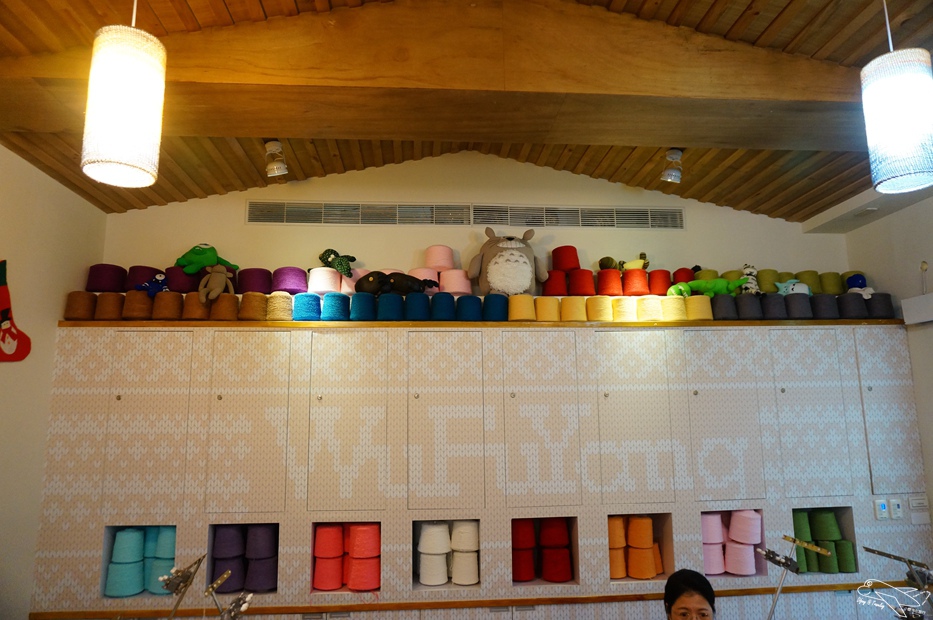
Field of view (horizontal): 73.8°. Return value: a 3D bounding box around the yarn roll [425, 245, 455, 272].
[{"bbox_3d":[-0.170,-0.319,3.986,0.186,0.170,0.186,0,-8,-5],"label":"yarn roll"}]

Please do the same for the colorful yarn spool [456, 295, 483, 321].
[{"bbox_3d":[0.020,0.001,3.958,0.159,0.164,0.159,0,-9,-5],"label":"colorful yarn spool"}]

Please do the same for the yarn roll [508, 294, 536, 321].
[{"bbox_3d":[0.363,0.002,4.044,0.183,0.182,0.183,0,-9,-5],"label":"yarn roll"}]

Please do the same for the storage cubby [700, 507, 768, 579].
[{"bbox_3d":[1.525,1.375,3.757,0.373,0.363,0.374,0,-9,-5],"label":"storage cubby"}]

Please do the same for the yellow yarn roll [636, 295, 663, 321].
[{"bbox_3d":[1.192,-0.001,4.053,0.161,0.167,0.161,0,-9,-5],"label":"yellow yarn roll"}]

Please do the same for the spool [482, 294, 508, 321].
[{"bbox_3d":[0.178,0.003,3.784,0.152,0.168,0.152,-1,-10,0],"label":"spool"}]

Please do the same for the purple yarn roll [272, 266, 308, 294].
[{"bbox_3d":[-1.116,-0.162,3.953,0.222,0.184,0.222,0,-10,-4],"label":"purple yarn roll"}]

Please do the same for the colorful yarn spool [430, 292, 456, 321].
[{"bbox_3d":[-0.137,-0.001,3.763,0.154,0.175,0.154,-1,-10,0],"label":"colorful yarn spool"}]

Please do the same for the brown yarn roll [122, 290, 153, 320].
[{"bbox_3d":[-1.895,-0.017,3.589,0.169,0.170,0.169,0,-8,-5],"label":"brown yarn roll"}]

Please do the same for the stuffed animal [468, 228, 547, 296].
[{"bbox_3d":[0.277,-0.315,4.044,0.517,0.468,0.275,0,-9,-5],"label":"stuffed animal"}]

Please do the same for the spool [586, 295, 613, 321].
[{"bbox_3d":[0.823,-0.003,3.830,0.168,0.157,0.168,0,-8,-5],"label":"spool"}]

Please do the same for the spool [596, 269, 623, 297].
[{"bbox_3d":[0.938,-0.165,4.076,0.164,0.180,0.164,0,-10,-4],"label":"spool"}]

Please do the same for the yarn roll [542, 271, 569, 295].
[{"bbox_3d":[0.575,-0.161,4.029,0.175,0.171,0.175,0,-8,-5],"label":"yarn roll"}]

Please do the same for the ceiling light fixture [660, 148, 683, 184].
[{"bbox_3d":[1.239,-0.866,3.746,0.127,0.214,0.127,8,-12,-43],"label":"ceiling light fixture"}]

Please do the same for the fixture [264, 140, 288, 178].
[{"bbox_3d":[-1.143,-0.913,3.756,0.137,0.220,0.143,0,-9,-5],"label":"fixture"}]

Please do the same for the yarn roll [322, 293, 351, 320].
[{"bbox_3d":[-0.817,-0.005,3.902,0.178,0.179,0.178,0,-9,-5],"label":"yarn roll"}]

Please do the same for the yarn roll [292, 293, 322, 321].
[{"bbox_3d":[-1.004,-0.004,3.929,0.174,0.185,0.174,0,-9,-5],"label":"yarn roll"}]

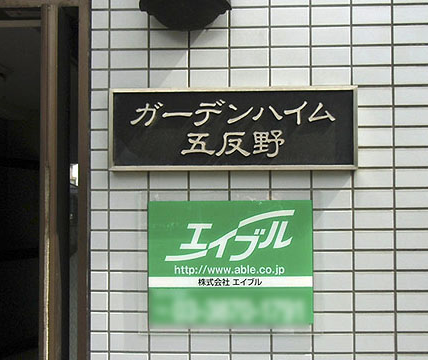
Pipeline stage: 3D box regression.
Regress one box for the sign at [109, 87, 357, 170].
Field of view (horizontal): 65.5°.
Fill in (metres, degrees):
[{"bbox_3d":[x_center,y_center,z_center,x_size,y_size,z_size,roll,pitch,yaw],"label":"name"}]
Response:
[{"bbox_3d":[0.045,-0.122,0.809,0.593,0.199,0.022,0,-1,1],"label":"sign"}]

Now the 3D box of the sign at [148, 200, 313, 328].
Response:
[{"bbox_3d":[0.040,0.205,0.813,0.398,0.308,0.008,0,-1,1],"label":"sign"}]

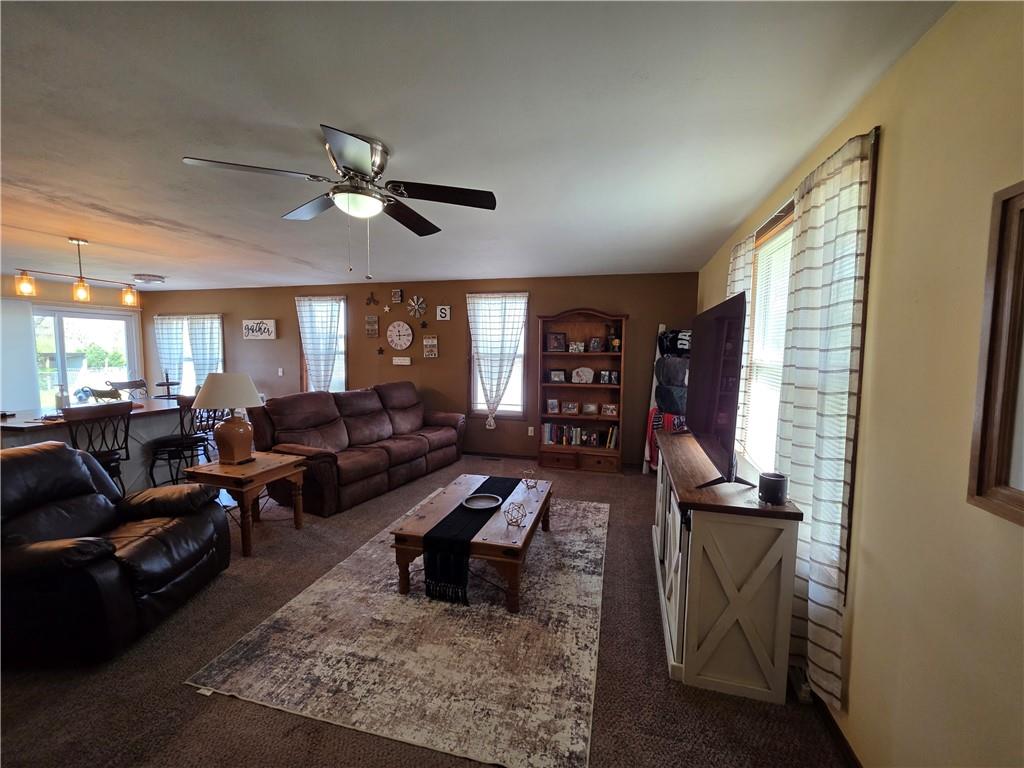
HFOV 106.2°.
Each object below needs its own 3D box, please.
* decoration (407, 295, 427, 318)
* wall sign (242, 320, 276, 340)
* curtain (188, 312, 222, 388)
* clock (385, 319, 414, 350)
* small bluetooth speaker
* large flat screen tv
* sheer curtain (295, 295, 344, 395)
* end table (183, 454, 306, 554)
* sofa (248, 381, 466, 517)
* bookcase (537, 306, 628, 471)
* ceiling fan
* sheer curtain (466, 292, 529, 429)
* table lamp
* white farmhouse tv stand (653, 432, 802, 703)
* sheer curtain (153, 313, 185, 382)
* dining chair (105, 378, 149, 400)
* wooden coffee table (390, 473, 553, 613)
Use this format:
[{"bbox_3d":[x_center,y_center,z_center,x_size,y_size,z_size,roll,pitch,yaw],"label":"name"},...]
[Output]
[{"bbox_3d":[-1.375,-1.114,5.582,0.308,0.323,0.035,2,5,15],"label":"decoration"},{"bbox_3d":[-3.824,-0.817,5.796,0.567,0.287,0.040,1,4,11],"label":"wall sign"},{"bbox_3d":[-4.795,-0.354,5.995,0.673,1.484,0.090,1,4,11],"label":"curtain"},{"bbox_3d":[-1.651,-0.711,5.685,0.434,0.434,0.051,2,5,15],"label":"clock"},{"bbox_3d":[1.092,0.437,1.605,0.096,0.109,0.096,2,5,17],"label":"small bluetooth speaker"},{"bbox_3d":[1.278,-0.026,2.502,0.081,0.879,1.515,2,5,17],"label":"large flat screen tv"},{"bbox_3d":[-3.021,-0.431,6.061,0.908,1.857,0.081,2,5,15],"label":"sheer curtain"},{"bbox_3d":[-2.054,0.912,3.013,0.581,0.586,0.581,2,5,15],"label":"end table"},{"bbox_3d":[-1.587,0.570,4.516,1.040,1.030,2.202,3,5,26],"label":"sofa"},{"bbox_3d":[0.858,0.068,4.800,1.067,1.949,0.336,1,4,11],"label":"bookcase"},{"bbox_3d":[-0.749,-0.993,1.926,1.303,0.323,1.303,2,5,15],"label":"ceiling fan"},{"bbox_3d":[-0.217,-0.295,5.294,0.874,1.865,0.081,2,5,15],"label":"sheer curtain"},{"bbox_3d":[-2.171,0.270,2.973,0.444,0.697,0.444,2,5,15],"label":"table lamp"},{"bbox_3d":[1.133,0.839,2.274,0.448,0.792,1.467,2,5,17],"label":"white farmhouse tv stand"},{"bbox_3d":[-5.461,-0.356,6.122,0.605,1.463,0.090,1,4,11],"label":"sheer curtain"},{"bbox_3d":[-5.030,0.483,5.229,0.530,1.020,0.460,0,4,-3],"label":"dining chair"},{"bbox_3d":[-0.181,1.000,2.602,0.742,0.405,1.078,1,4,14],"label":"wooden coffee table"}]

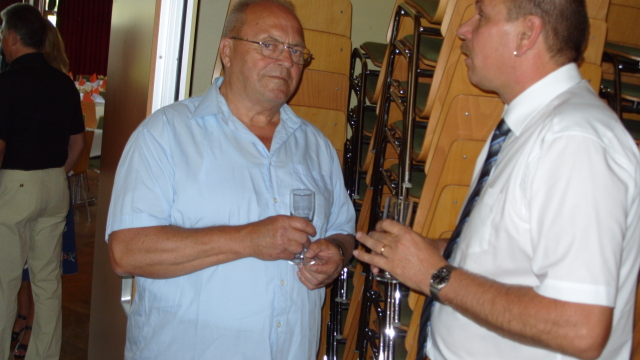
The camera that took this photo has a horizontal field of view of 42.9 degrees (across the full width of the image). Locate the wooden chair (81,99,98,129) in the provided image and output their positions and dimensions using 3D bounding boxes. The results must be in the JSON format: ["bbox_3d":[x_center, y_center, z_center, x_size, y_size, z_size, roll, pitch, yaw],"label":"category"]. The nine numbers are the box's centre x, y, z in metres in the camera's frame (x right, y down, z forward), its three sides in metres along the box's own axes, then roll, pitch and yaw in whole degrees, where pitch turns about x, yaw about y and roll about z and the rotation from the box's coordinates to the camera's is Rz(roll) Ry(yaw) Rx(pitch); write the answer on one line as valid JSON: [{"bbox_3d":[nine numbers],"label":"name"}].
[{"bbox_3d":[-3.663,-0.787,12.600,0.450,0.850,0.520,5,7,-13],"label":"wooden chair"}]

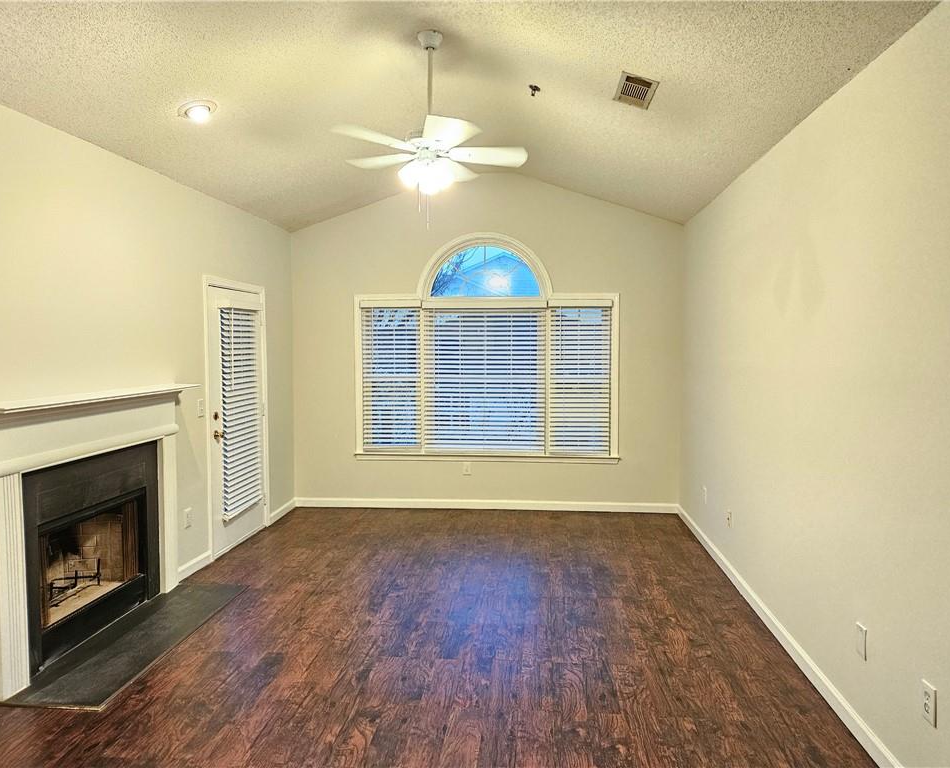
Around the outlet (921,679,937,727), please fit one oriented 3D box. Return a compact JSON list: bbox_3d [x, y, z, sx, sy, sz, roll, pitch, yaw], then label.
[{"bbox_3d":[1.456,1.025,2.182,0.008,0.117,0.072,0,3,6],"label":"outlet"}]

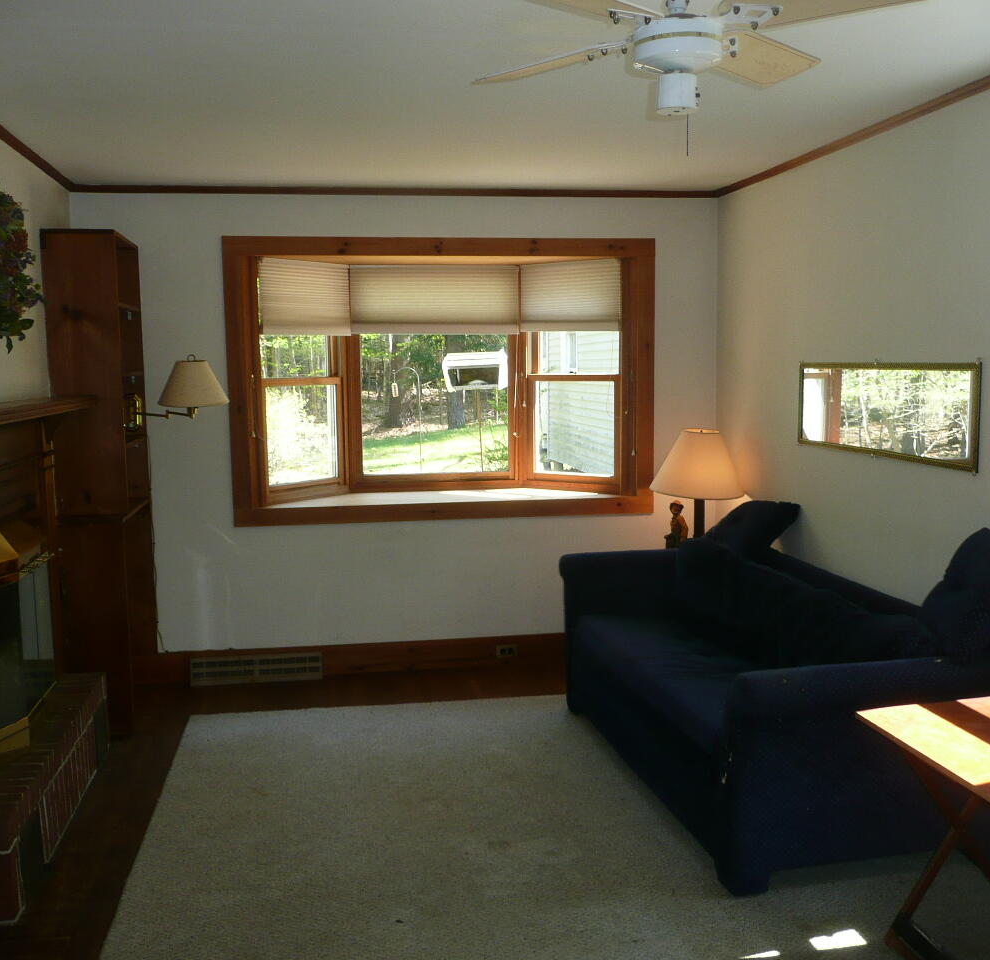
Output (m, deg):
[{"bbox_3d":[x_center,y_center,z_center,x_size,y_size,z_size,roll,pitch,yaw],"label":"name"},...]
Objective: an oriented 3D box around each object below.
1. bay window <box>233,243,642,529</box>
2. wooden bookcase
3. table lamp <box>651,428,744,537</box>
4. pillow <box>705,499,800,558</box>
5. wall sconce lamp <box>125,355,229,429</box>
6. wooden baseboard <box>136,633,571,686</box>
[{"bbox_3d":[-0.261,-0.508,5.369,2.134,1.387,0.456,-2,6,-10],"label":"bay window"},{"bbox_3d":[-1.747,0.004,4.615,0.272,2.119,0.664,-2,6,-10],"label":"wooden bookcase"},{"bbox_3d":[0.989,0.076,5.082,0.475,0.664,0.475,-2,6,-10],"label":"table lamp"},{"bbox_3d":[1.135,0.237,4.640,0.149,0.406,0.396,39,-1,-11],"label":"pillow"},{"bbox_3d":[-1.333,-0.359,4.309,0.466,0.317,0.475,-2,6,-10],"label":"wall sconce lamp"},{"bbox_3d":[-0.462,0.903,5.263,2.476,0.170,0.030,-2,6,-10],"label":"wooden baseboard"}]

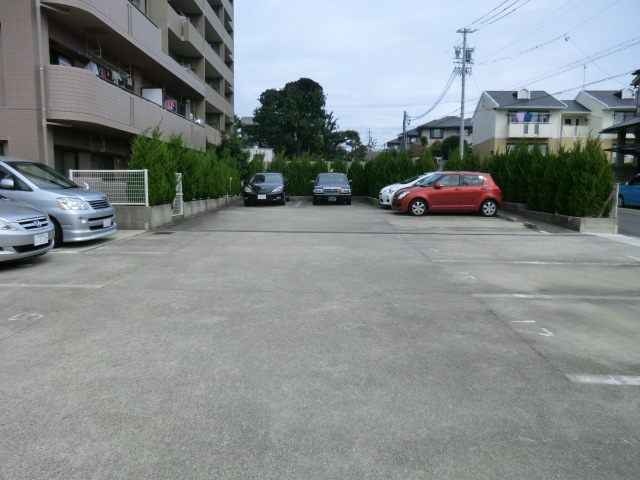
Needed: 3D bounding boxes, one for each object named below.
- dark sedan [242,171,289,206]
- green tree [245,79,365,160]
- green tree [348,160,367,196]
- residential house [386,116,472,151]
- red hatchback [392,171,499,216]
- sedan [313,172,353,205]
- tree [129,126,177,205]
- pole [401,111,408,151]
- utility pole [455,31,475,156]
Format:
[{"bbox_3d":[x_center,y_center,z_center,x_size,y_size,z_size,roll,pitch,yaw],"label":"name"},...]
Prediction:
[{"bbox_3d":[-2.390,-2.360,20.700,1.810,1.460,4.830,0,7,-1],"label":"dark sedan"},{"bbox_3d":[-1.500,-12.100,46.000,10.800,9.400,9.000,0,7,0],"label":"green tree"},{"bbox_3d":[2.170,-3.560,25.600,1.050,2.150,1.000,0,7,0],"label":"green tree"},{"bbox_3d":[13.600,-11.800,55.000,10.000,7.000,8.500,0,7,0],"label":"residential house"},{"bbox_3d":[4.330,-1.650,15.450,3.700,1.510,1.690,0,7,2],"label":"red hatchback"},{"bbox_3d":[0.570,-2.480,21.300,1.700,1.480,4.690,0,7,0],"label":"sedan"},{"bbox_3d":[-4.680,-2.060,12.300,1.250,2.200,1.250,0,7,0],"label":"tree"},{"bbox_3d":[8.600,-9.950,45.000,0.700,6.600,0.450,0,7,0],"label":"pole"},{"bbox_3d":[11.750,-11.600,36.300,1.600,11.200,1.100,0,7,0],"label":"utility pole"}]

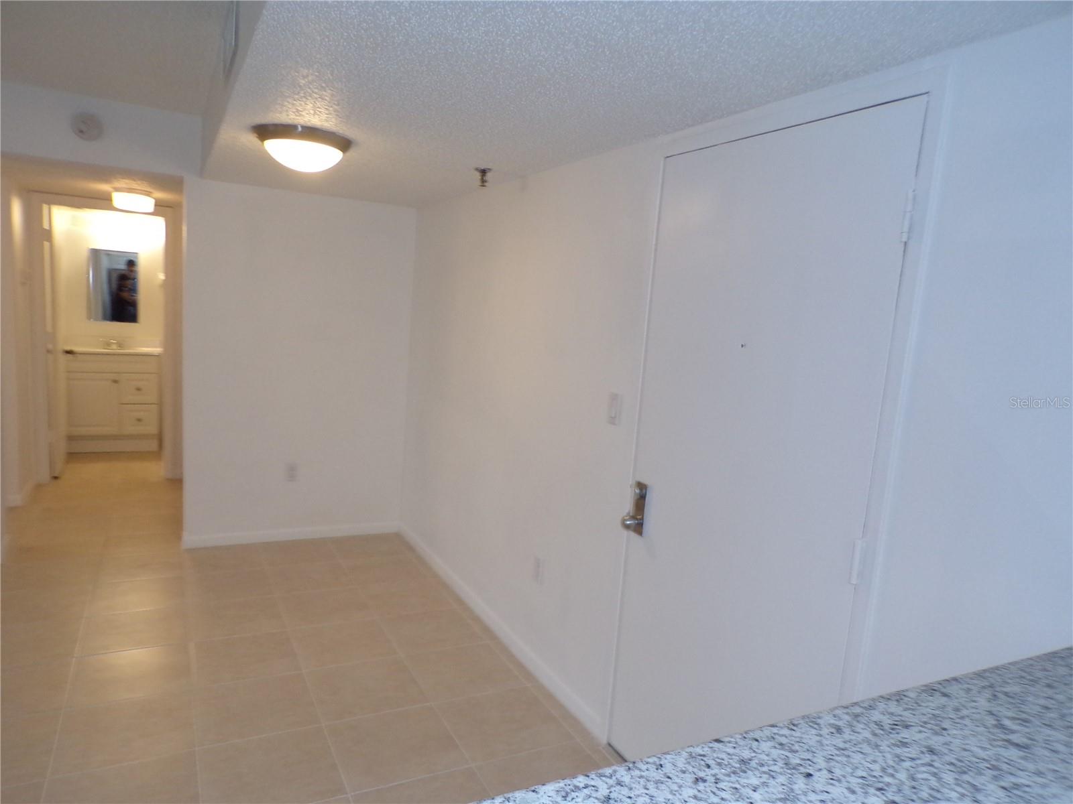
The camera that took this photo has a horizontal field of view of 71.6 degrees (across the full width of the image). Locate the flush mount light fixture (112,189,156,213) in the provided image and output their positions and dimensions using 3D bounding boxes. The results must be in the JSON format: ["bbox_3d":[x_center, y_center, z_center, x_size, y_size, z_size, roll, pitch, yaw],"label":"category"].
[{"bbox_3d":[-2.665,-1.331,4.920,0.255,0.120,0.255,1,8,-27],"label":"flush mount light fixture"}]

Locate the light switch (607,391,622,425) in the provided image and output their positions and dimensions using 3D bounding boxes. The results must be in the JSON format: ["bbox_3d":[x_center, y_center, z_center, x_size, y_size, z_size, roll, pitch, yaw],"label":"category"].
[{"bbox_3d":[0.269,0.025,2.604,0.014,0.115,0.074,1,8,-27],"label":"light switch"}]

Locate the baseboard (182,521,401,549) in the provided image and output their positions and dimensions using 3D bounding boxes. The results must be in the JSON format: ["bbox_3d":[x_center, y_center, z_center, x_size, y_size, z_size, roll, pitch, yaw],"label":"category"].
[{"bbox_3d":[-1.472,0.817,4.593,1.300,0.078,0.014,1,8,-27],"label":"baseboard"}]

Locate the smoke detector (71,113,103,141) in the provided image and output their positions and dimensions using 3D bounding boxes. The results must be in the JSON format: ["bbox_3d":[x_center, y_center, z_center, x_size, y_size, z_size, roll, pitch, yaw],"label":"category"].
[{"bbox_3d":[-2.283,-1.401,3.782,0.142,0.142,0.040,1,8,-27],"label":"smoke detector"}]

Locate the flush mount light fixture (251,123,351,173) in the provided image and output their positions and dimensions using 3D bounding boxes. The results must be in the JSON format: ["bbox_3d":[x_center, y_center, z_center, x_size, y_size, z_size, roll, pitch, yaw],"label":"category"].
[{"bbox_3d":[-0.863,-0.914,2.741,0.355,0.128,0.355,1,8,-27],"label":"flush mount light fixture"}]

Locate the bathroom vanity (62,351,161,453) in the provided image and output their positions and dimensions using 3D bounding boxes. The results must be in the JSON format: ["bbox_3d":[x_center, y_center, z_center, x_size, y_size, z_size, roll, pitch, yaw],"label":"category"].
[{"bbox_3d":[-3.764,-0.022,6.614,0.785,0.880,0.510,1,8,-27],"label":"bathroom vanity"}]

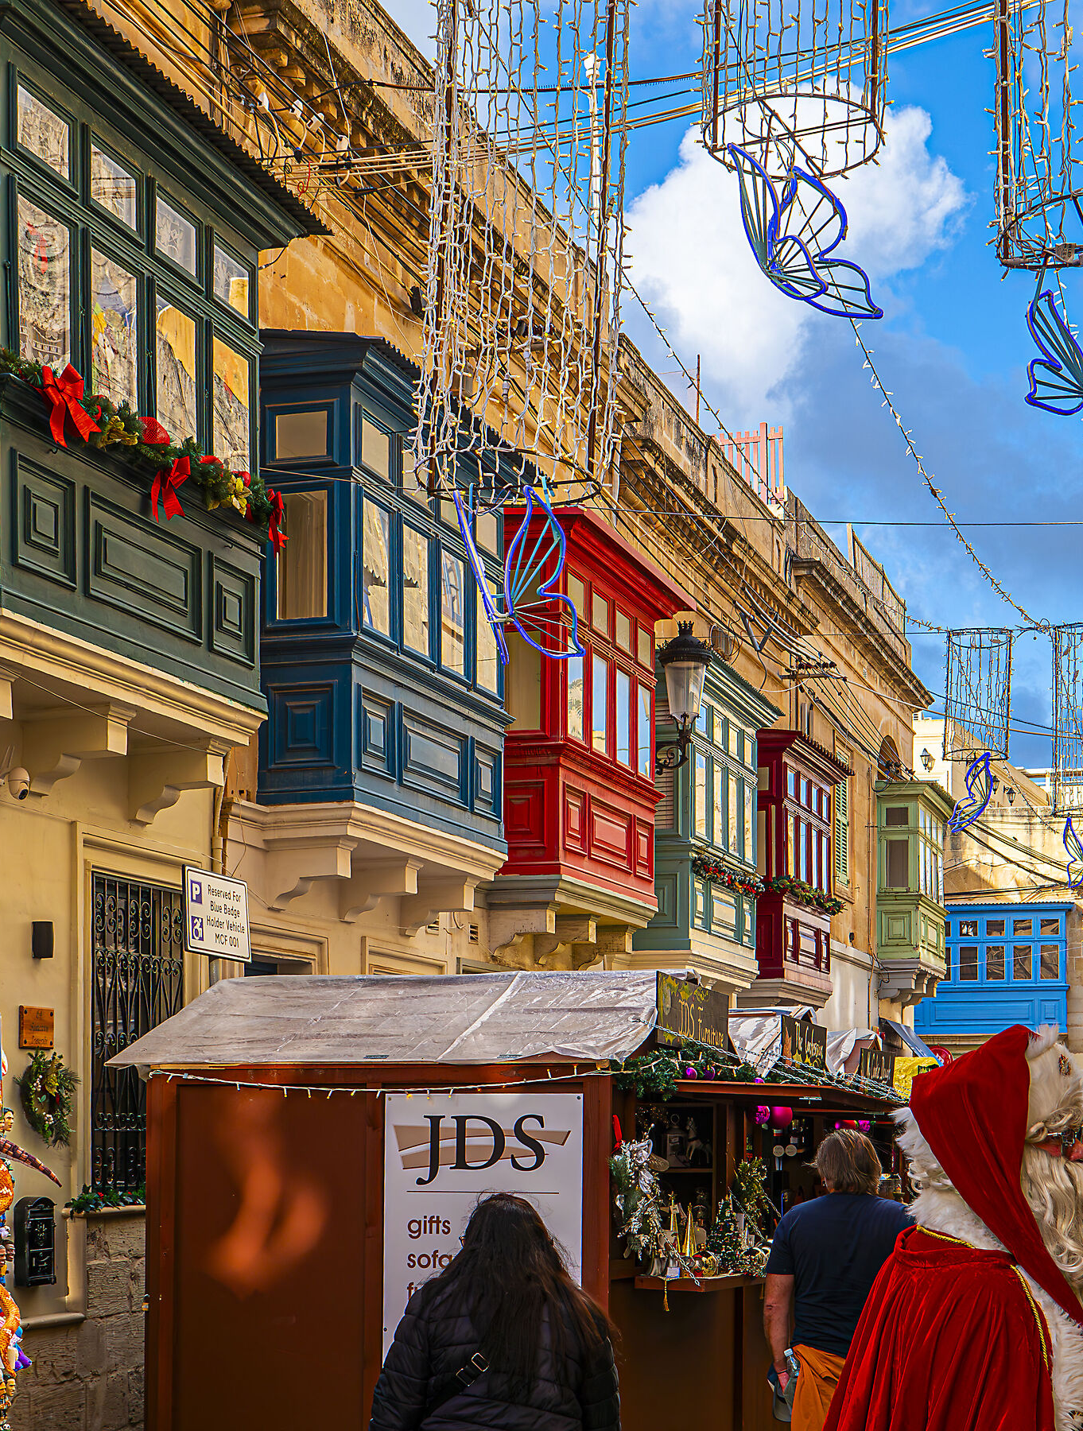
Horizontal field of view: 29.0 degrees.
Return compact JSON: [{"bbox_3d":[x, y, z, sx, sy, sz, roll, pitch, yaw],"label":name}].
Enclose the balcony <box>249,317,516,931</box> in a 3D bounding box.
[{"bbox_3d":[-1.101,-0.521,14.800,0.850,3.600,2.850,-2,-7,19],"label":"balcony"}]

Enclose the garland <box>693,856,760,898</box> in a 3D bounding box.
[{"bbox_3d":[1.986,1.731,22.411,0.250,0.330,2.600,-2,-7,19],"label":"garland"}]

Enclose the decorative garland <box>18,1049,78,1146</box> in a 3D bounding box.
[{"bbox_3d":[-2.680,2.084,11.392,0.140,0.520,0.480,-2,-7,19],"label":"decorative garland"}]

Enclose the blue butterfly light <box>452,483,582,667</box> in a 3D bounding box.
[{"bbox_3d":[-0.127,-0.827,12.300,0.750,1.000,0.400,3,-7,-22],"label":"blue butterfly light"}]

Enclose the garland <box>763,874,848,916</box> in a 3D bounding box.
[{"bbox_3d":[3.348,2.273,26.500,0.400,0.380,3.000,-2,-7,19],"label":"garland"}]

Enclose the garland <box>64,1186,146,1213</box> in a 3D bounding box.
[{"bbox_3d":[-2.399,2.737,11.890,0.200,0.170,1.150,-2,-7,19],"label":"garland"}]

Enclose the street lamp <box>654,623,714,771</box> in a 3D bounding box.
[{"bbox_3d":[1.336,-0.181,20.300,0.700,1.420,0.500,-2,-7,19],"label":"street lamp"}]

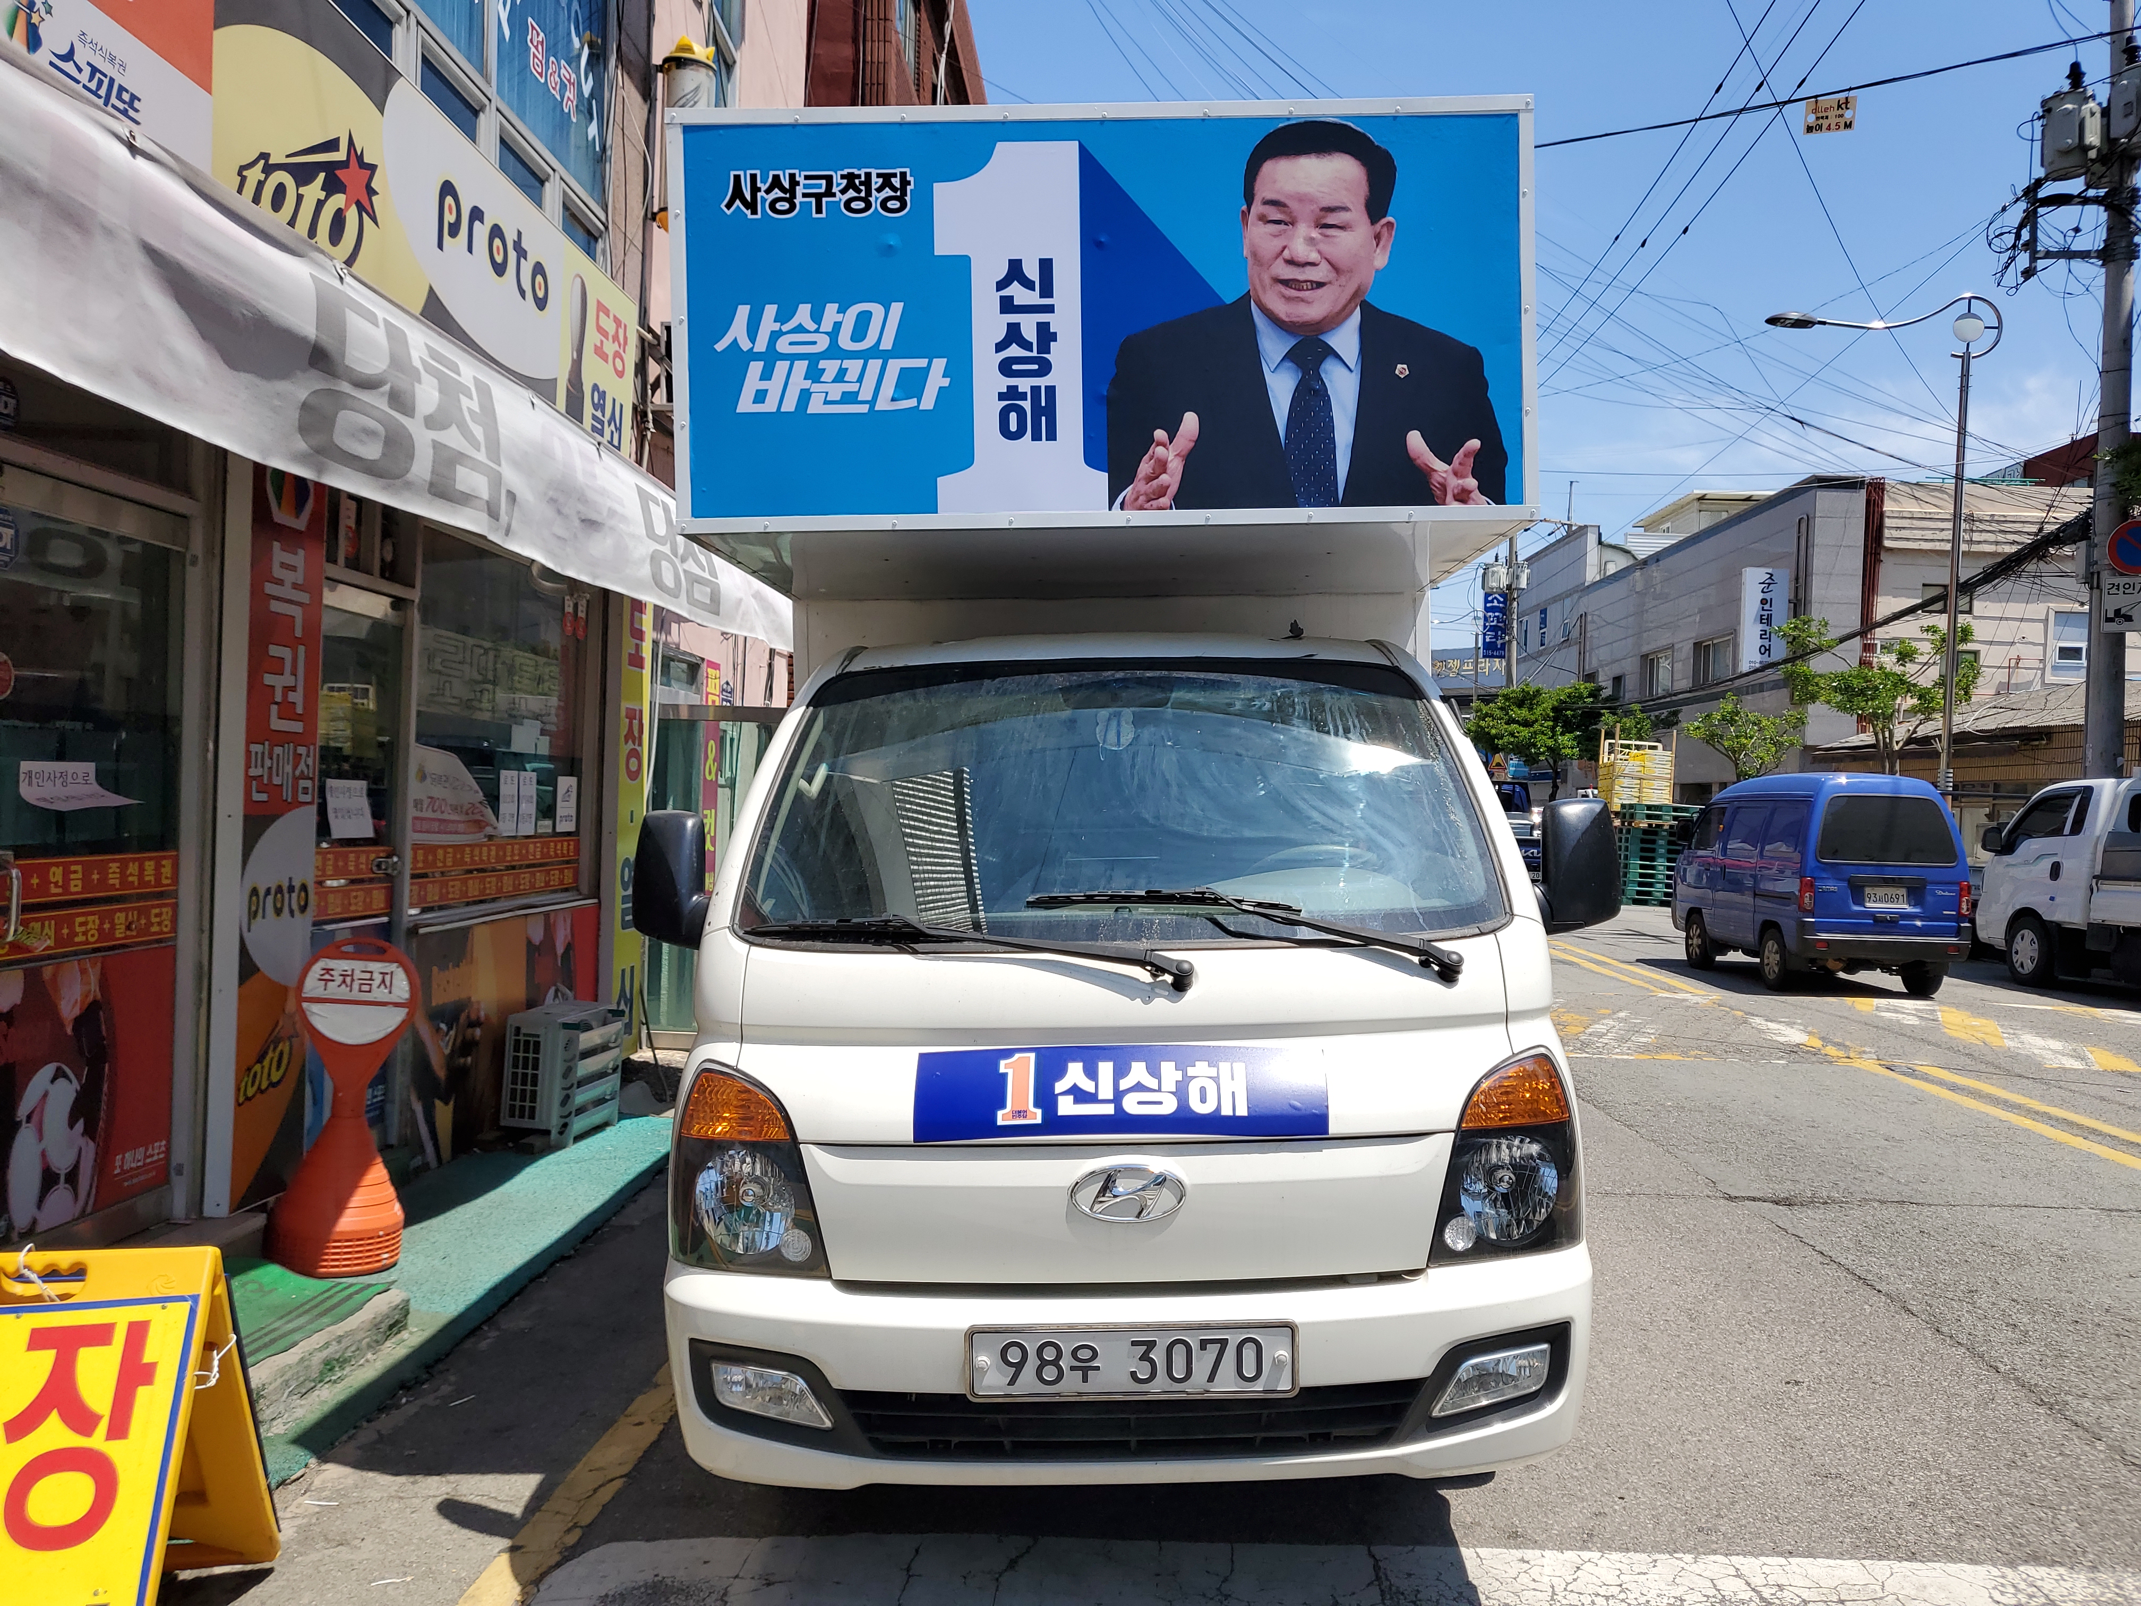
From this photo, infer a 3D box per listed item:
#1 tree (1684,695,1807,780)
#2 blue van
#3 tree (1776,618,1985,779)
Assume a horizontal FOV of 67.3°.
[{"bbox_3d":[12.250,-0.200,29.200,2.300,3.550,2.300,2,0,3],"label":"tree"},{"bbox_3d":[6.760,0.690,14.780,1.420,1.900,3.460,2,0,2],"label":"blue van"},{"bbox_3d":[11.700,-0.530,23.300,2.950,4.300,2.900,2,0,3],"label":"tree"}]

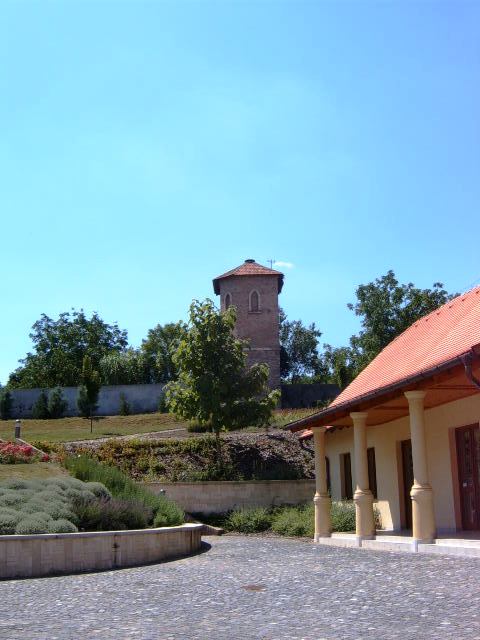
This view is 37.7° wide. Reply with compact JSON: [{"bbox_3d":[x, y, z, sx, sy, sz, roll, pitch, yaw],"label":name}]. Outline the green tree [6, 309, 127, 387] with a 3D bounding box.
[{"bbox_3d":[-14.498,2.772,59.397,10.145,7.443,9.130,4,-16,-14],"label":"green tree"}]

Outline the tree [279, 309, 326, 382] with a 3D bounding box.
[{"bbox_3d":[5.468,2.778,61.469,4.199,7.885,4.199,-1,-15,5],"label":"tree"}]

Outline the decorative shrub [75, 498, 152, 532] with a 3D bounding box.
[{"bbox_3d":[-2.116,3.269,11.754,1.305,0.548,1.109,3,-16,-9],"label":"decorative shrub"}]

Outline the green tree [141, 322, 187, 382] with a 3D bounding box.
[{"bbox_3d":[-6.672,3.483,61.275,4.012,6.767,4.012,2,-15,-6],"label":"green tree"}]

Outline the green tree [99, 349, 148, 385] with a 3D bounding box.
[{"bbox_3d":[-9.771,4.467,58.930,4.194,4.260,3.984,3,-16,-9],"label":"green tree"}]

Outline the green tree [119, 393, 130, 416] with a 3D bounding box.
[{"bbox_3d":[-8.087,5.913,49.196,0.840,1.687,0.840,3,-16,-9],"label":"green tree"}]

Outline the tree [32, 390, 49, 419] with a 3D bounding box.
[{"bbox_3d":[-13.969,5.912,49.197,1.120,1.968,1.120,4,-16,-15],"label":"tree"}]

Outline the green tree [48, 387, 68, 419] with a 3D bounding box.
[{"bbox_3d":[-12.719,5.774,49.234,1.401,2.253,1.401,4,-16,-14],"label":"green tree"}]

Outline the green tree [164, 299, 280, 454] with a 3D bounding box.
[{"bbox_3d":[-0.709,2.141,28.453,4.400,6.127,4.268,0,-15,-1],"label":"green tree"}]

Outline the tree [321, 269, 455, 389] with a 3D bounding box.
[{"bbox_3d":[12.215,1.061,57.793,10.858,10.859,9.772,-3,-16,12],"label":"tree"}]

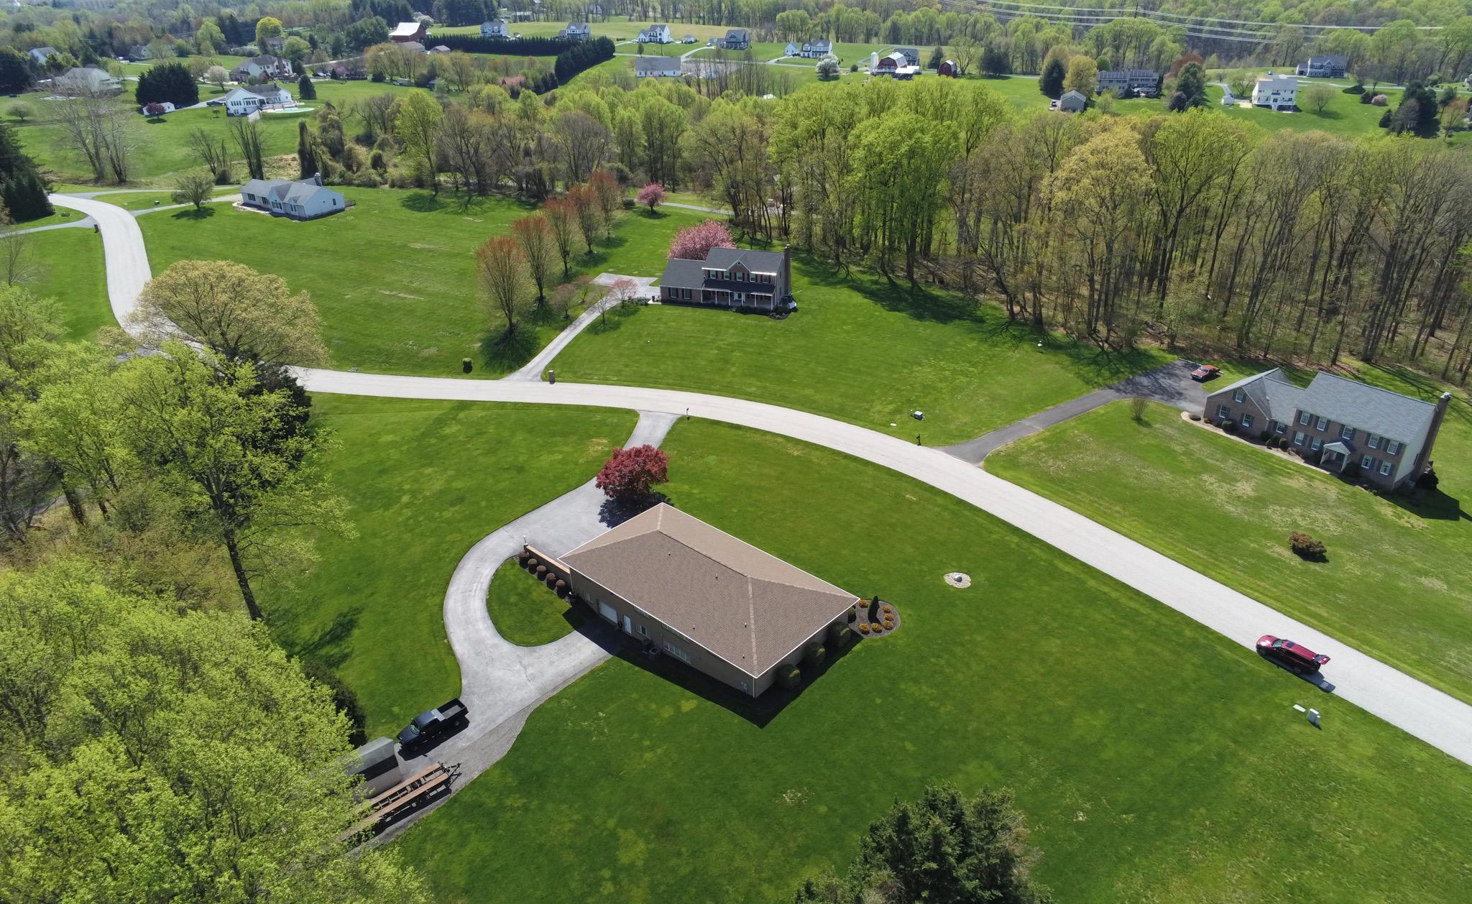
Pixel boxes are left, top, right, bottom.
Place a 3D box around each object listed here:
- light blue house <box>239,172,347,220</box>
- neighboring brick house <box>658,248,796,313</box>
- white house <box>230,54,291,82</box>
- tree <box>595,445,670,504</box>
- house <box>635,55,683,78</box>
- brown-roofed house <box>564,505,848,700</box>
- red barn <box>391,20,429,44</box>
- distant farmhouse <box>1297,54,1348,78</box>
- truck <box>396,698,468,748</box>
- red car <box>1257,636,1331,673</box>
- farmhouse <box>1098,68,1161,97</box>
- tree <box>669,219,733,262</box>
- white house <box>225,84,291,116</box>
[{"bbox_3d":[-99.950,-57.790,217.120,25.610,6.870,11.190,14,31,28],"label":"light blue house"},{"bbox_3d":[-1.260,-29.090,157.480,19.970,9.740,10.240,8,29,18],"label":"neighboring brick house"},{"bbox_3d":[-210.910,-170.710,434.800,19.300,9.400,12.200,5,28,12],"label":"white house"},{"bbox_3d":[-12.140,2.620,113.390,8.500,6.100,8.500,-1,27,0],"label":"tree"},{"bbox_3d":[-34.492,-173.531,440.928,20.300,7.200,10.000,1,27,4],"label":"house"},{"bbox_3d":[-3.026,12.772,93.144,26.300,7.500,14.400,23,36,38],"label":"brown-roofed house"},{"bbox_3d":[-217.680,-277.220,647.290,16.580,11.600,16.190,9,29,20],"label":"red barn"},{"bbox_3d":[258.336,-170.545,431.658,17.300,8.600,10.500,9,29,19],"label":"distant farmhouse"},{"bbox_3d":[-25.006,22.413,80.660,2.000,1.920,5.850,22,35,37],"label":"truck"},{"bbox_3d":[46.028,16.700,80.732,1.980,1.920,5.200,-19,32,-31],"label":"red car"},{"bbox_3d":[168.060,-158.380,419.680,25.100,10.400,10.800,6,28,14],"label":"farmhouse"},{"bbox_3d":[-6.198,-36.316,176.795,11.400,9.300,11.400,-1,27,0],"label":"tree"},{"bbox_3d":[-165.906,-122.451,337.384,20.000,8.700,12.500,-19,32,-31],"label":"white house"}]

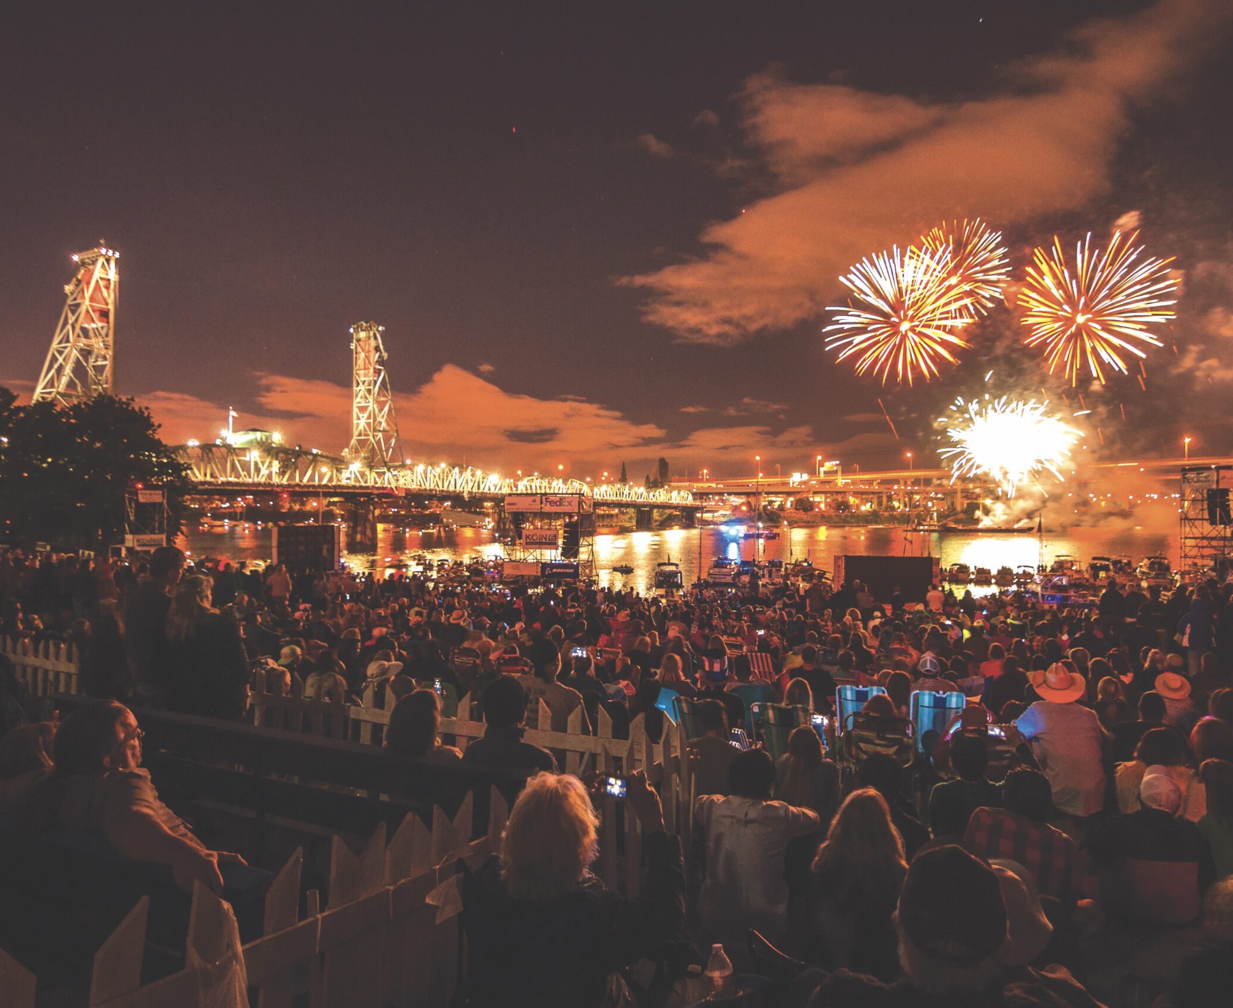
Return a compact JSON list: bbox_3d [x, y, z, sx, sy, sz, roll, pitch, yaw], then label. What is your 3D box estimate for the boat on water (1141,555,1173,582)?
[{"bbox_3d":[64.500,8.000,91.000,2.900,3.700,8.500,0,-1,23],"label":"boat on water"}]

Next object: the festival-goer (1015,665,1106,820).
[{"bbox_3d":[2.980,1.730,5.110,0.580,1.330,0.820,0,-1,27],"label":"festival-goer"}]

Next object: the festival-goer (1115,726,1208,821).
[{"bbox_3d":[3.320,1.880,4.660,0.560,1.080,0.820,0,-1,27],"label":"festival-goer"}]

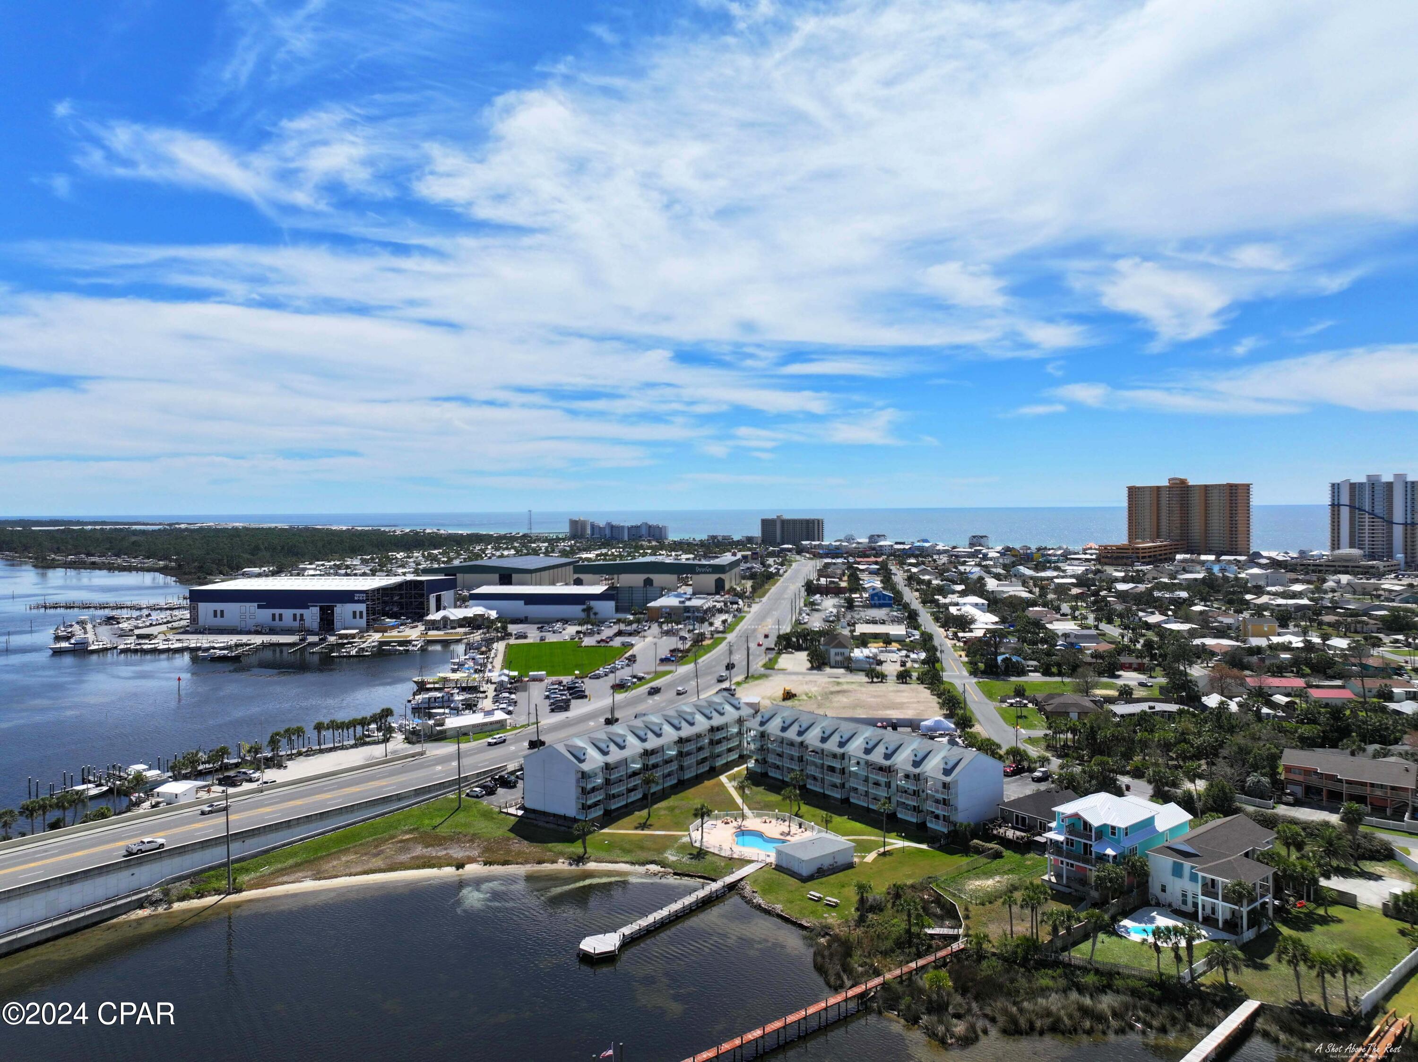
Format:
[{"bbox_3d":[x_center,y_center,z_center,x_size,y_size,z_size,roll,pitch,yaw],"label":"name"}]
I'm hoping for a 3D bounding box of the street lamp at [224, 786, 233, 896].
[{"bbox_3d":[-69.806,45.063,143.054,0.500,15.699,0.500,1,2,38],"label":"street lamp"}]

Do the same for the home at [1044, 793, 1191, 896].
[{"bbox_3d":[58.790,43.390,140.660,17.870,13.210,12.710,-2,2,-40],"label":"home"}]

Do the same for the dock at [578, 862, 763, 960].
[{"bbox_3d":[-3.517,52.314,137.877,5.500,1.900,37.500,1,2,39],"label":"dock"}]

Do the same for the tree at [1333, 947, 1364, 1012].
[{"bbox_3d":[69.595,48.865,106.746,3.200,6.876,3.200,0,1,0],"label":"tree"}]

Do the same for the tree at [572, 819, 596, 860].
[{"bbox_3d":[-19.490,48.300,154.500,3.720,5.300,3.720,-1,1,0],"label":"tree"}]

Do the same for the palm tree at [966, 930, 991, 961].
[{"bbox_3d":[34.771,53.374,126.402,2.994,3.672,2.994,-1,1,0],"label":"palm tree"}]

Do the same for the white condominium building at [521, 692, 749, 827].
[{"bbox_3d":[-11.620,42.900,193.880,14.500,13.010,55.110,0,2,33],"label":"white condominium building"}]

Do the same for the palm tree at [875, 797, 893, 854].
[{"bbox_3d":[29.139,49.046,163.170,2.854,9.174,2.854,-1,1,0],"label":"palm tree"}]

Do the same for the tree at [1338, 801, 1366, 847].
[{"bbox_3d":[102.513,48.175,156.028,3.962,9.926,3.962,-1,1,0],"label":"tree"}]

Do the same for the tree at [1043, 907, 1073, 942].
[{"bbox_3d":[44.886,51.587,126.381,3.422,6.261,3.422,-1,1,0],"label":"tree"}]

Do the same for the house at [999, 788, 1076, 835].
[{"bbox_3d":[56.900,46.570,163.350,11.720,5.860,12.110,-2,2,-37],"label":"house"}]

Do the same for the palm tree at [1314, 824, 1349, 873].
[{"bbox_3d":[93.629,47.606,147.980,4.900,6.558,4.900,0,1,0],"label":"palm tree"}]

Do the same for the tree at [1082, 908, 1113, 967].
[{"bbox_3d":[45.840,48.080,116.680,3.700,6.060,3.700,-1,1,0],"label":"tree"}]

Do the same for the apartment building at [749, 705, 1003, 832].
[{"bbox_3d":[29.753,43.756,187.647,15.200,13.300,52.050,-2,2,-38],"label":"apartment building"}]

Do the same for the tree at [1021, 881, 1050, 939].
[{"bbox_3d":[40.630,47.480,122.100,3.540,7.480,3.540,-1,1,0],"label":"tree"}]

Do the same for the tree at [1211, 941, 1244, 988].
[{"bbox_3d":[58.480,49.030,111.060,3.770,4.610,3.770,-1,1,0],"label":"tree"}]

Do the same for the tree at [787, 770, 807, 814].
[{"bbox_3d":[17.059,49.533,187.059,3.376,7.217,3.376,-1,1,0],"label":"tree"}]

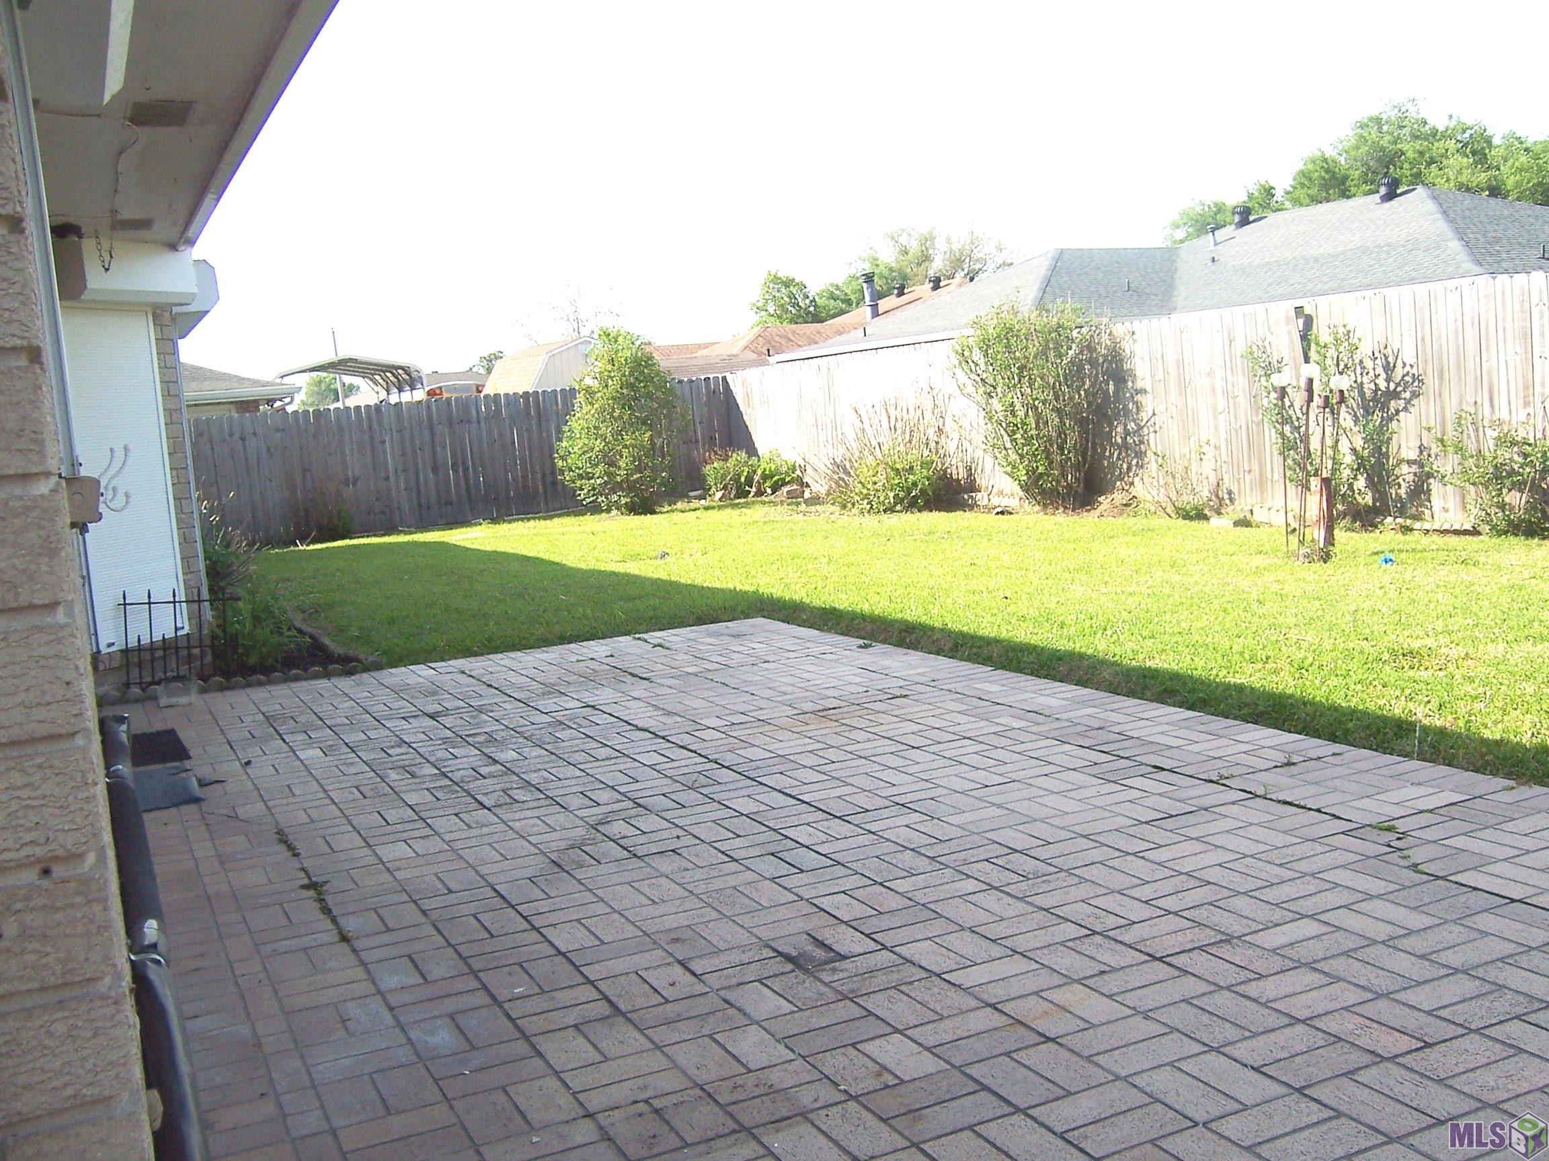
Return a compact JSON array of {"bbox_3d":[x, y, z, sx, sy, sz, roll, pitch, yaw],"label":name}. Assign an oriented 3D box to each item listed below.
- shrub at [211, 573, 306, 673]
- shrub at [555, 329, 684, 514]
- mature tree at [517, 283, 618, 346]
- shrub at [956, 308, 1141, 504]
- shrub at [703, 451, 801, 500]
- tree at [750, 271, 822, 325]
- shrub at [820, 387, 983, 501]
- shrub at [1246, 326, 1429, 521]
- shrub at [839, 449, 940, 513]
[{"bbox_3d":[-2.790,0.233,8.000,0.480,0.520,0.500,-7,7,-25],"label":"shrub"},{"bbox_3d":[-2.136,-2.237,20.600,1.650,2.500,1.700,-4,6,0],"label":"shrub"},{"bbox_3d":[-6.544,-6.624,48.319,3.400,6.198,3.600,-7,7,-25],"label":"mature tree"},{"bbox_3d":[2.754,-1.765,14.900,1.500,2.050,1.800,-7,7,-25],"label":"shrub"},{"bbox_3d":[-0.329,-1.477,20.600,0.900,0.680,1.350,-7,7,-25],"label":"shrub"},{"bbox_3d":[0.672,-7.398,50.319,3.400,6.195,3.600,-7,7,-25],"label":"tree"},{"bbox_3d":[1.464,-1.577,17.100,1.200,1.300,1.800,-7,7,-25],"label":"shrub"},{"bbox_3d":[4.472,-1.273,11.900,0.950,1.580,1.400,-7,7,-25],"label":"shrub"},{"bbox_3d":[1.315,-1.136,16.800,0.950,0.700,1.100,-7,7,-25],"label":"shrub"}]

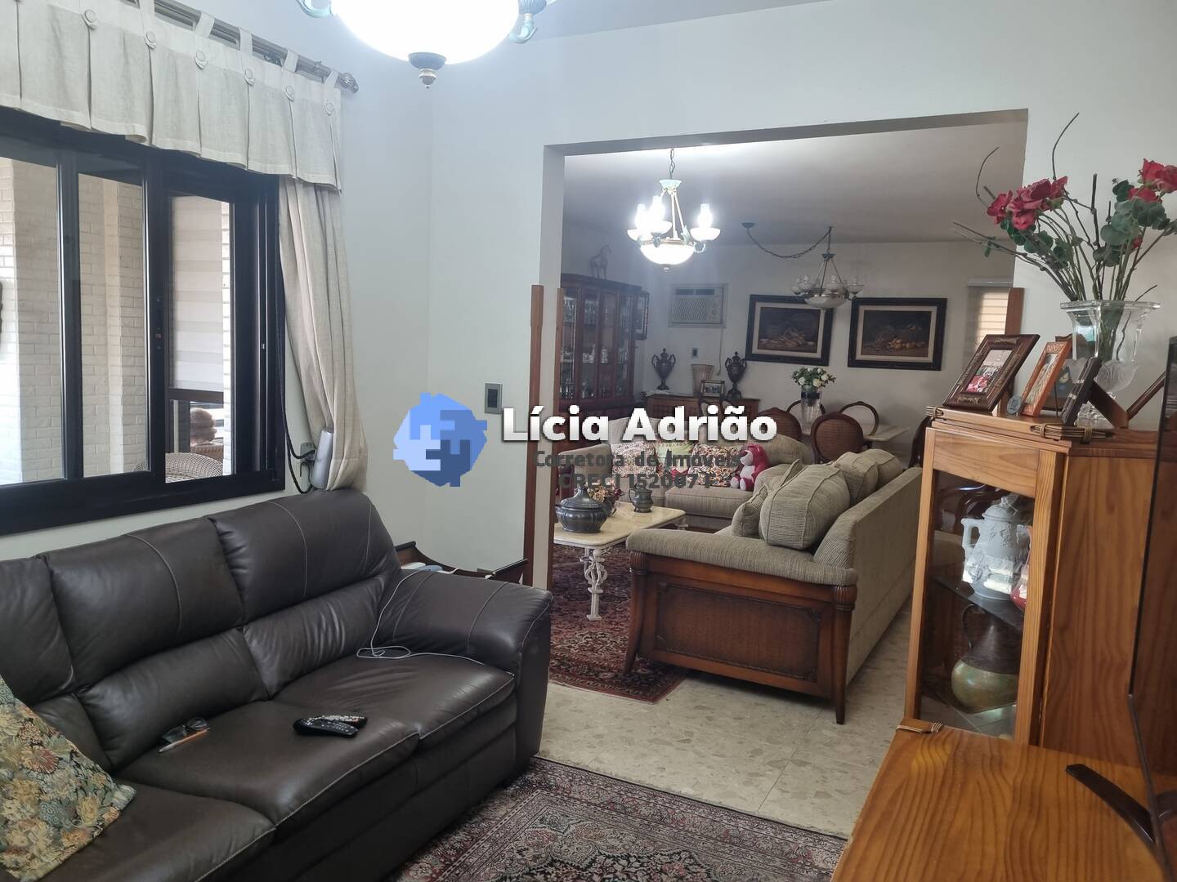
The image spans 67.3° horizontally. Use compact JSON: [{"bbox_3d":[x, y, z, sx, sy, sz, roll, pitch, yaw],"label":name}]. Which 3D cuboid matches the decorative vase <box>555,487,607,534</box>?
[{"bbox_3d":[-0.038,0.380,5.041,0.289,0.254,0.289,2,6,0],"label":"decorative vase"}]

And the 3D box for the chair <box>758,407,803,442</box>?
[{"bbox_3d":[1.725,0.188,7.870,0.493,1.007,0.573,6,7,28],"label":"chair"}]

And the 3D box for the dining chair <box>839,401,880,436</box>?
[{"bbox_3d":[2.671,0.096,8.945,0.490,0.975,0.560,5,7,27],"label":"dining chair"}]

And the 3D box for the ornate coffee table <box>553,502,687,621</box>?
[{"bbox_3d":[0.099,0.699,5.510,0.620,0.414,1.340,5,7,27],"label":"ornate coffee table"}]

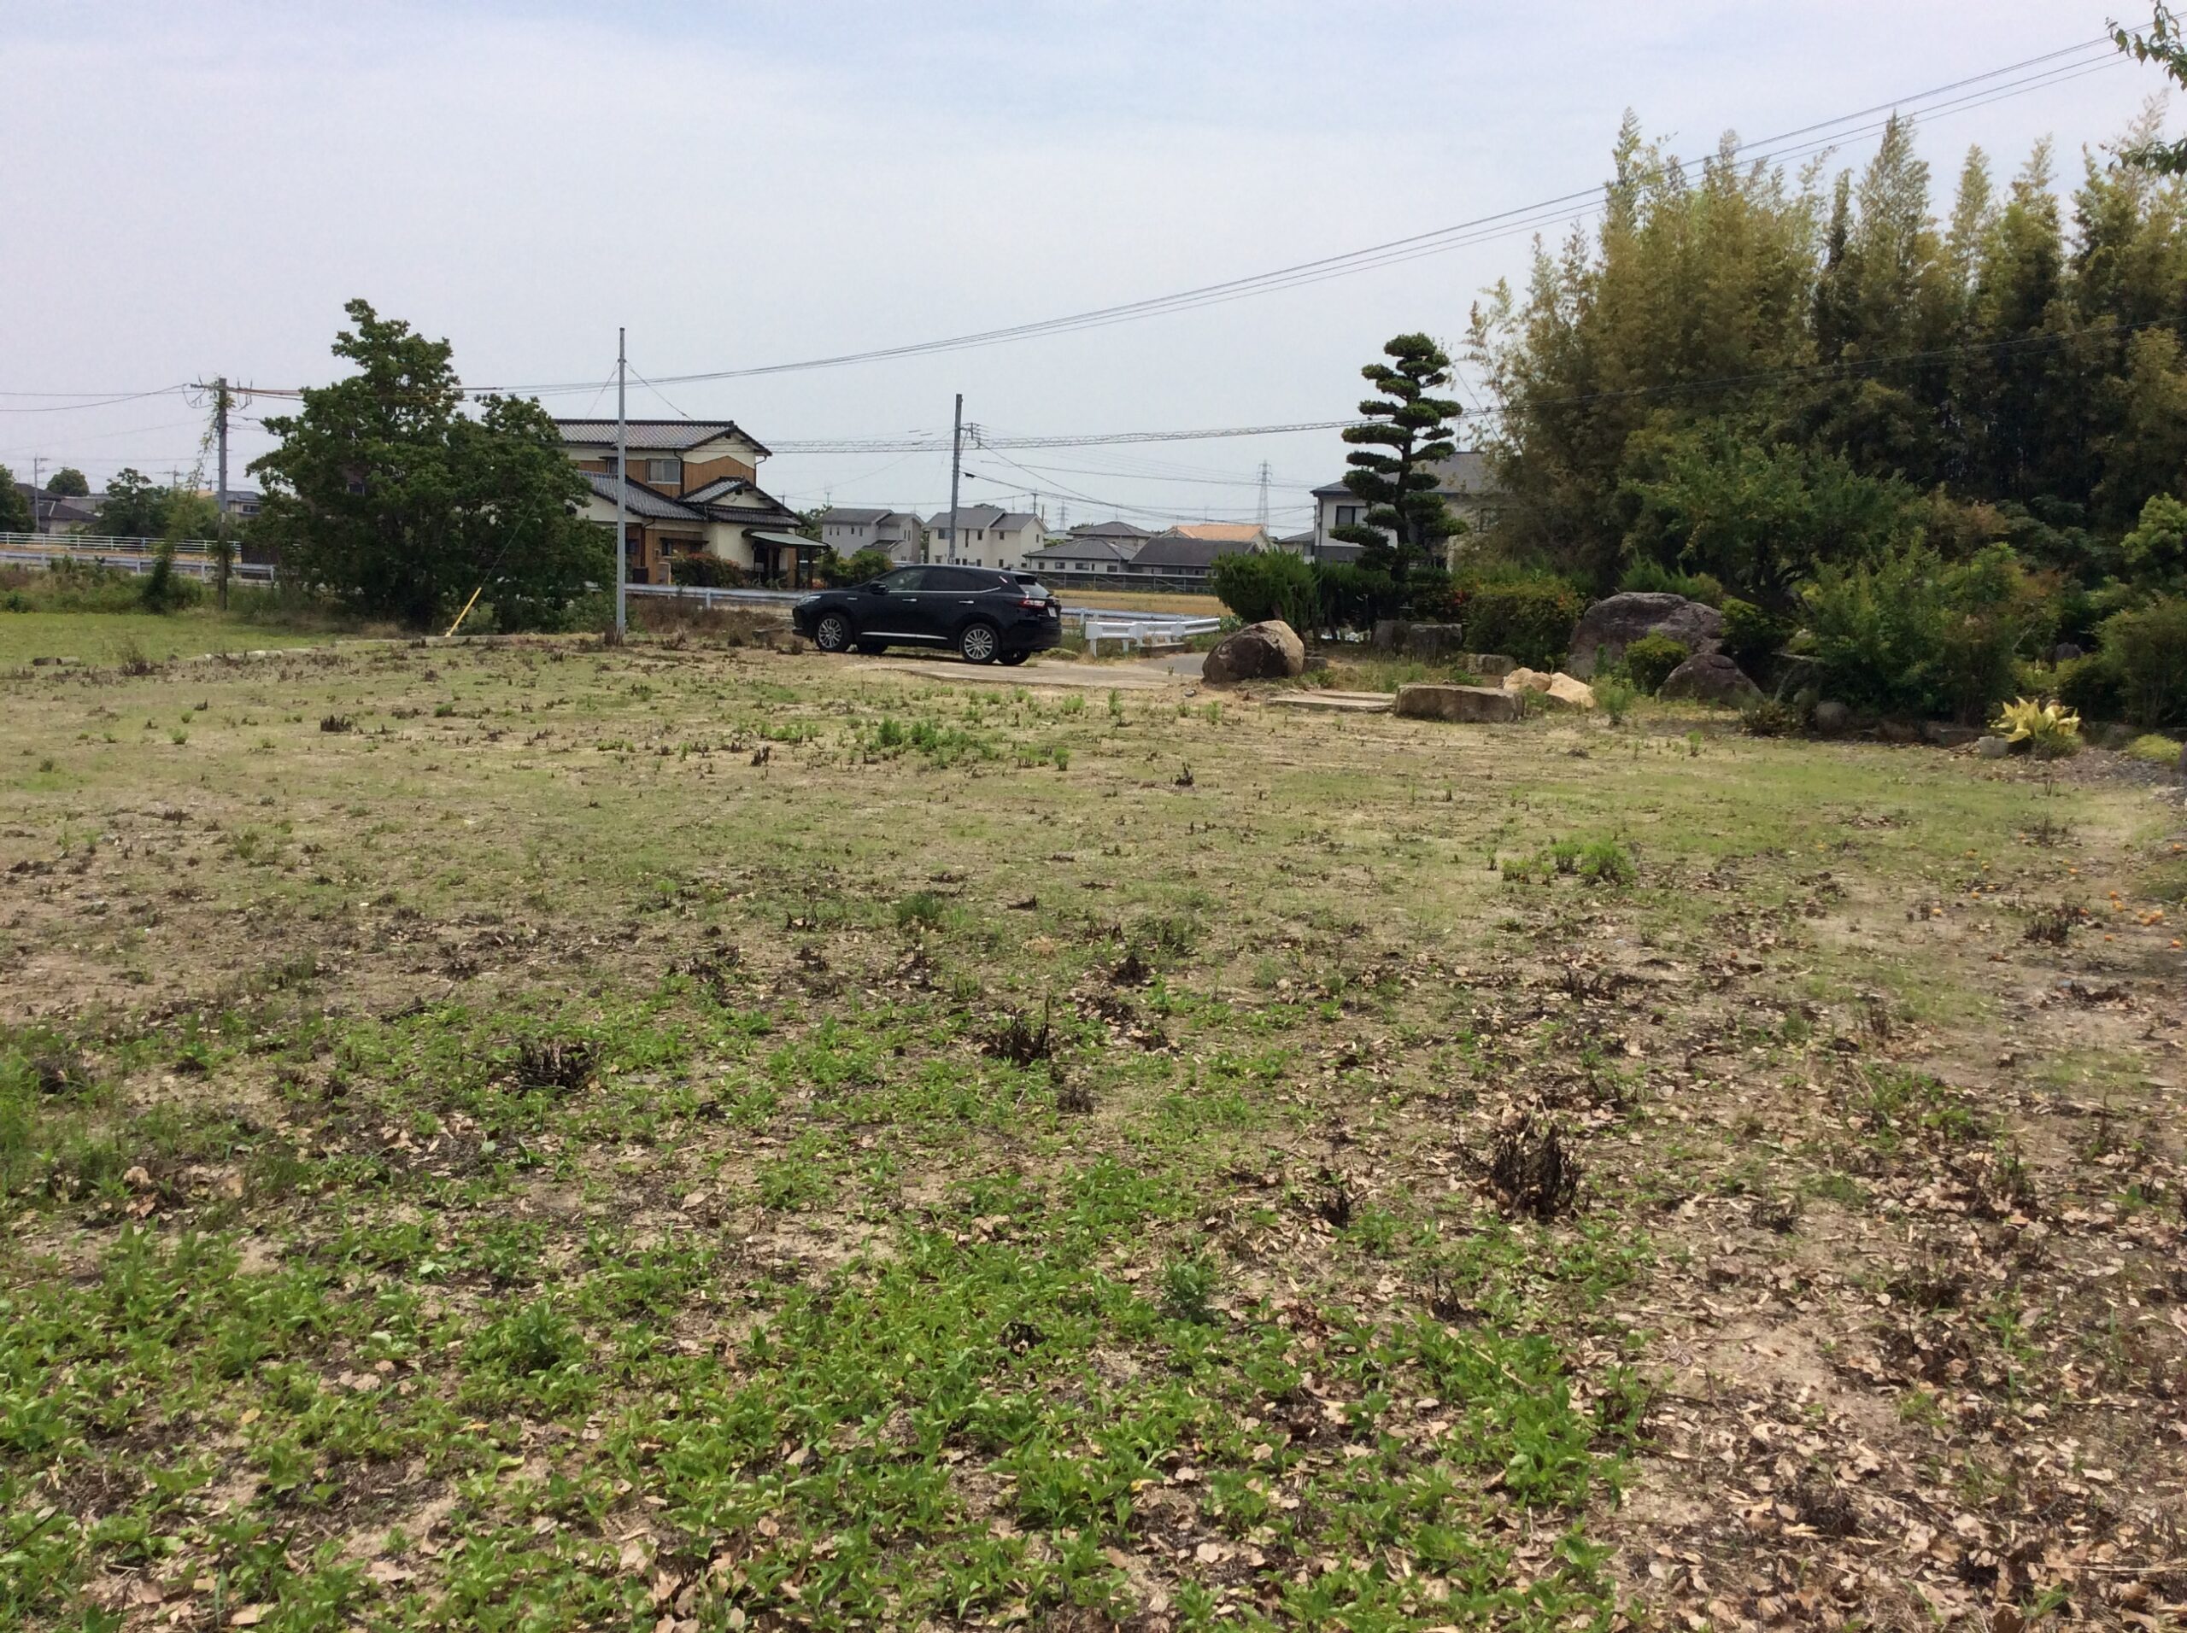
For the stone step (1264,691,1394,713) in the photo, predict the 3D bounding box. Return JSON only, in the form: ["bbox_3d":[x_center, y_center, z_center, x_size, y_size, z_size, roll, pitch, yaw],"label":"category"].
[{"bbox_3d":[2.956,-1.448,25.211,1.400,0.120,1.200,4,7,20],"label":"stone step"}]

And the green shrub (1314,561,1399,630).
[{"bbox_3d":[5.522,-4.586,42.500,1.800,1.600,1.600,2,7,0],"label":"green shrub"}]

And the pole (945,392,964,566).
[{"bbox_3d":[-5.980,-13.696,87.451,0.330,9.000,0.330,3,7,0],"label":"pole"}]

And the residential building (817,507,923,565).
[{"bbox_3d":[-23.209,-28.406,210.106,9.500,7.313,7.200,3,7,14],"label":"residential building"}]

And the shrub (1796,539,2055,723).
[{"bbox_3d":[10.074,-2.211,24.412,2.800,2.136,2.400,4,8,22],"label":"shrub"}]

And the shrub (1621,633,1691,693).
[{"bbox_3d":[8.620,-2.348,31.000,1.040,0.944,0.950,4,7,15],"label":"shrub"}]

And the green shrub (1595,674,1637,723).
[{"bbox_3d":[6.527,-1.472,25.200,0.530,0.618,0.480,4,7,14],"label":"green shrub"}]

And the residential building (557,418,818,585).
[{"bbox_3d":[-18.794,-13.597,89.000,9.500,7.700,10.500,8,9,41],"label":"residential building"}]

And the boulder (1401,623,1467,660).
[{"bbox_3d":[6.248,-3.194,37.000,1.150,0.700,0.800,2,7,6],"label":"boulder"}]

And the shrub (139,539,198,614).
[{"bbox_3d":[-27.309,-7.085,59.581,1.650,2.084,1.600,-2,8,-24],"label":"shrub"}]

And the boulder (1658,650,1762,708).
[{"bbox_3d":[7.972,-1.774,26.200,1.350,0.780,0.950,3,7,14],"label":"boulder"}]

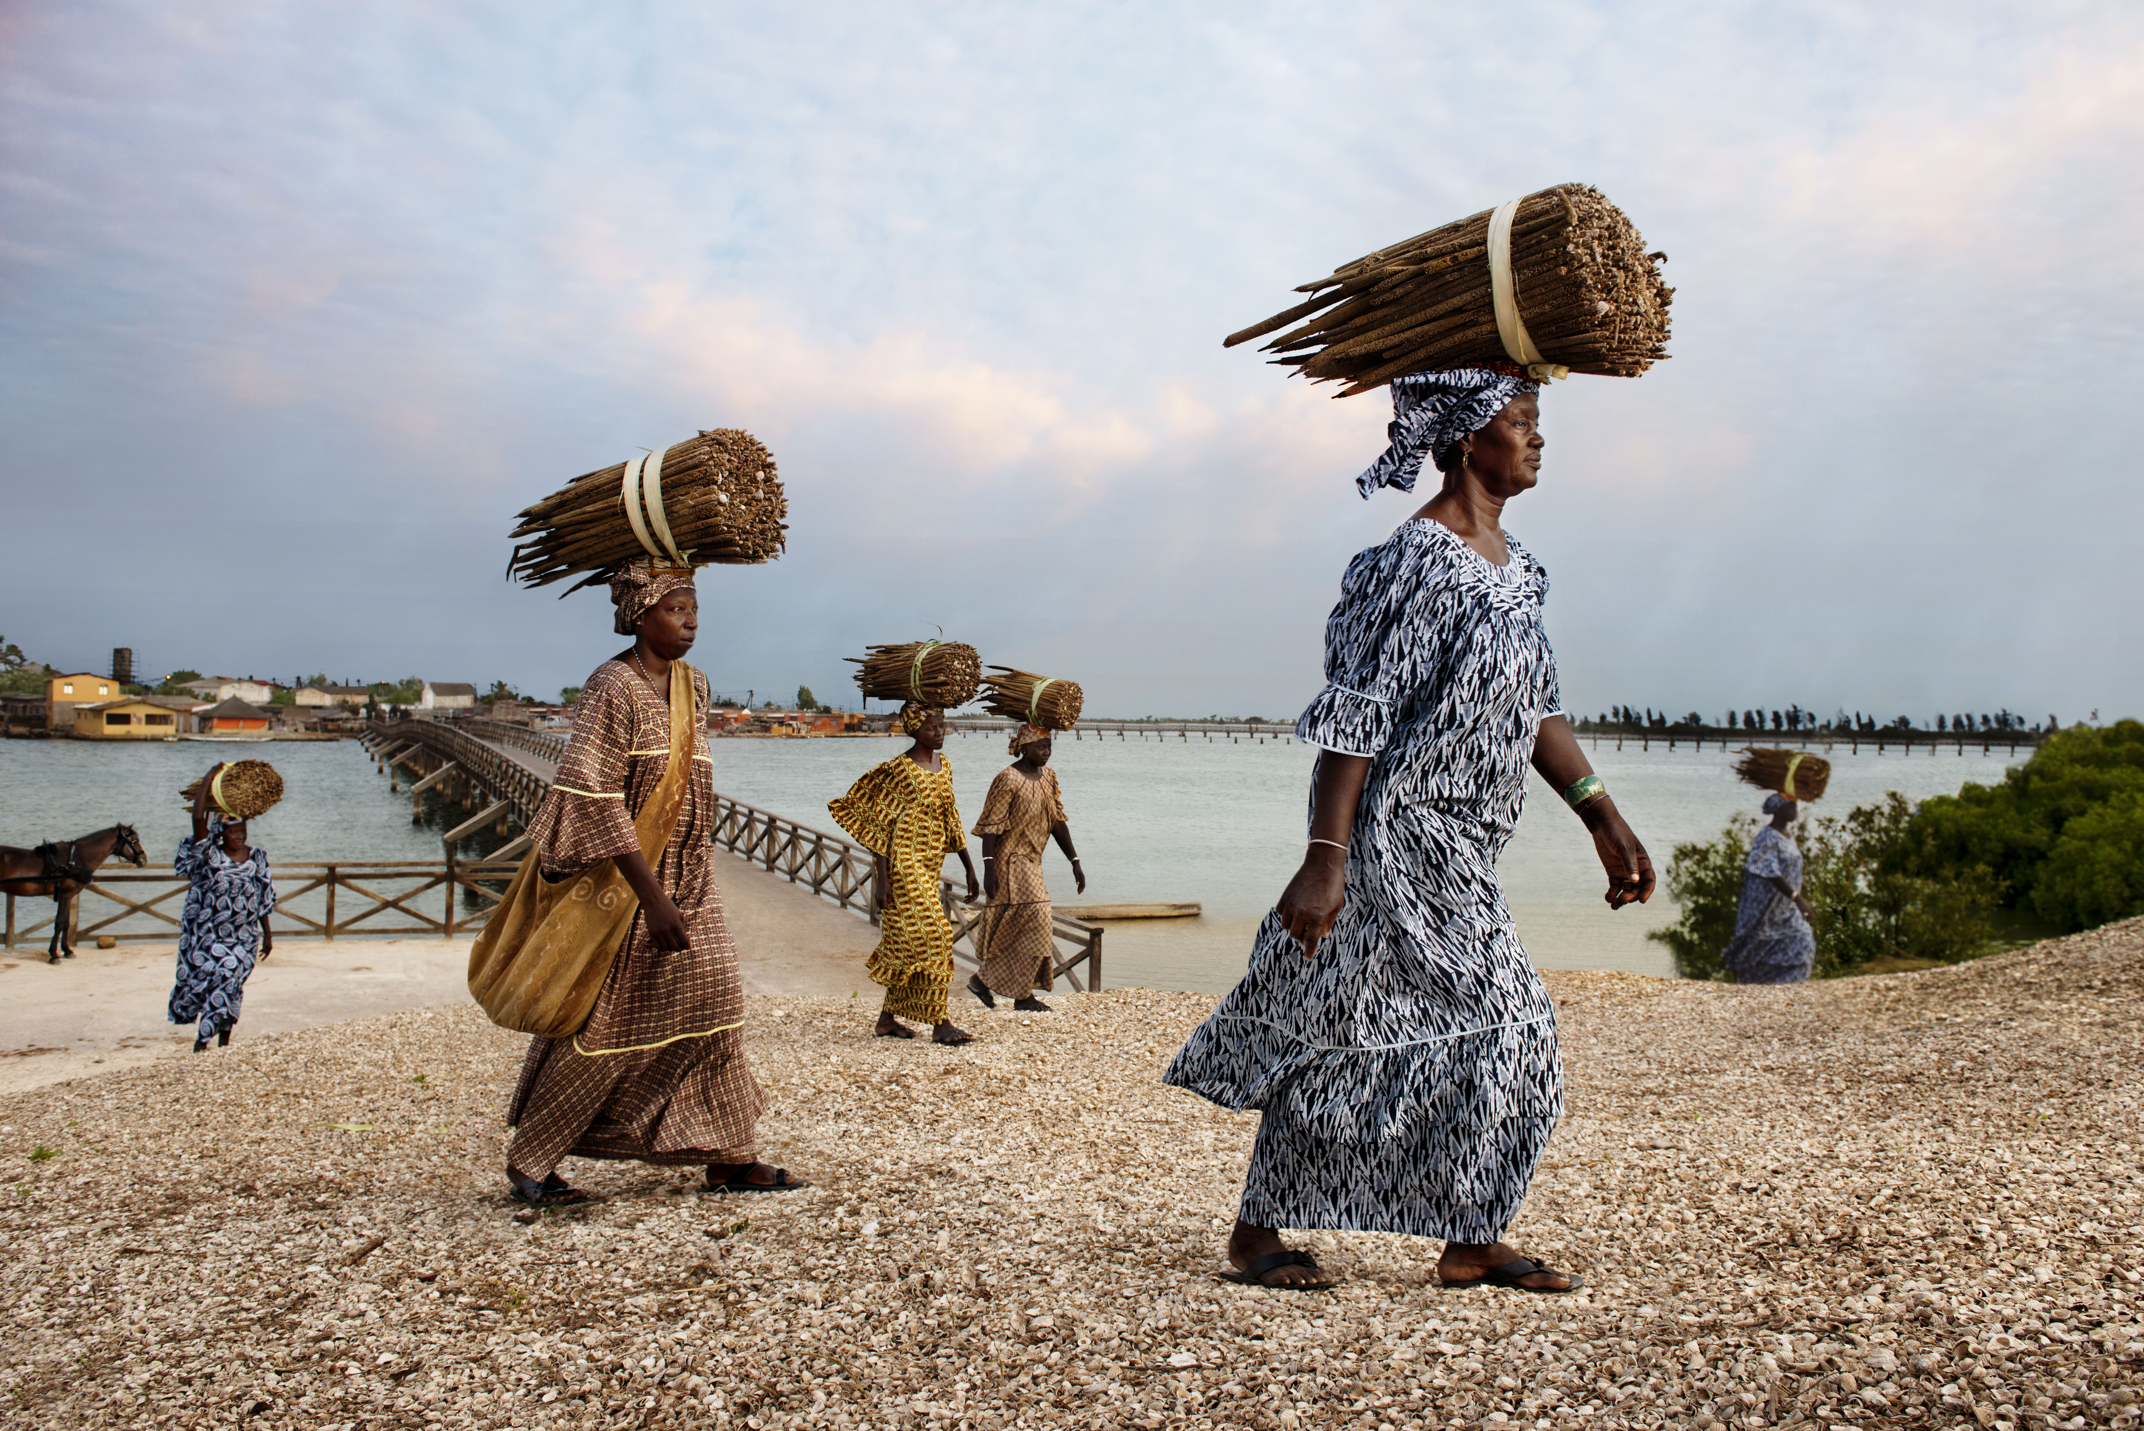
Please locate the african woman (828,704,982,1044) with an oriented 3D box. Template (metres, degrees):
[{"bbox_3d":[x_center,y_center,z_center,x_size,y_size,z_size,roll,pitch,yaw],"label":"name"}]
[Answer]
[{"bbox_3d":[-0.834,0.783,7.150,0.570,1.670,0.600,0,0,33],"label":"african woman"}]

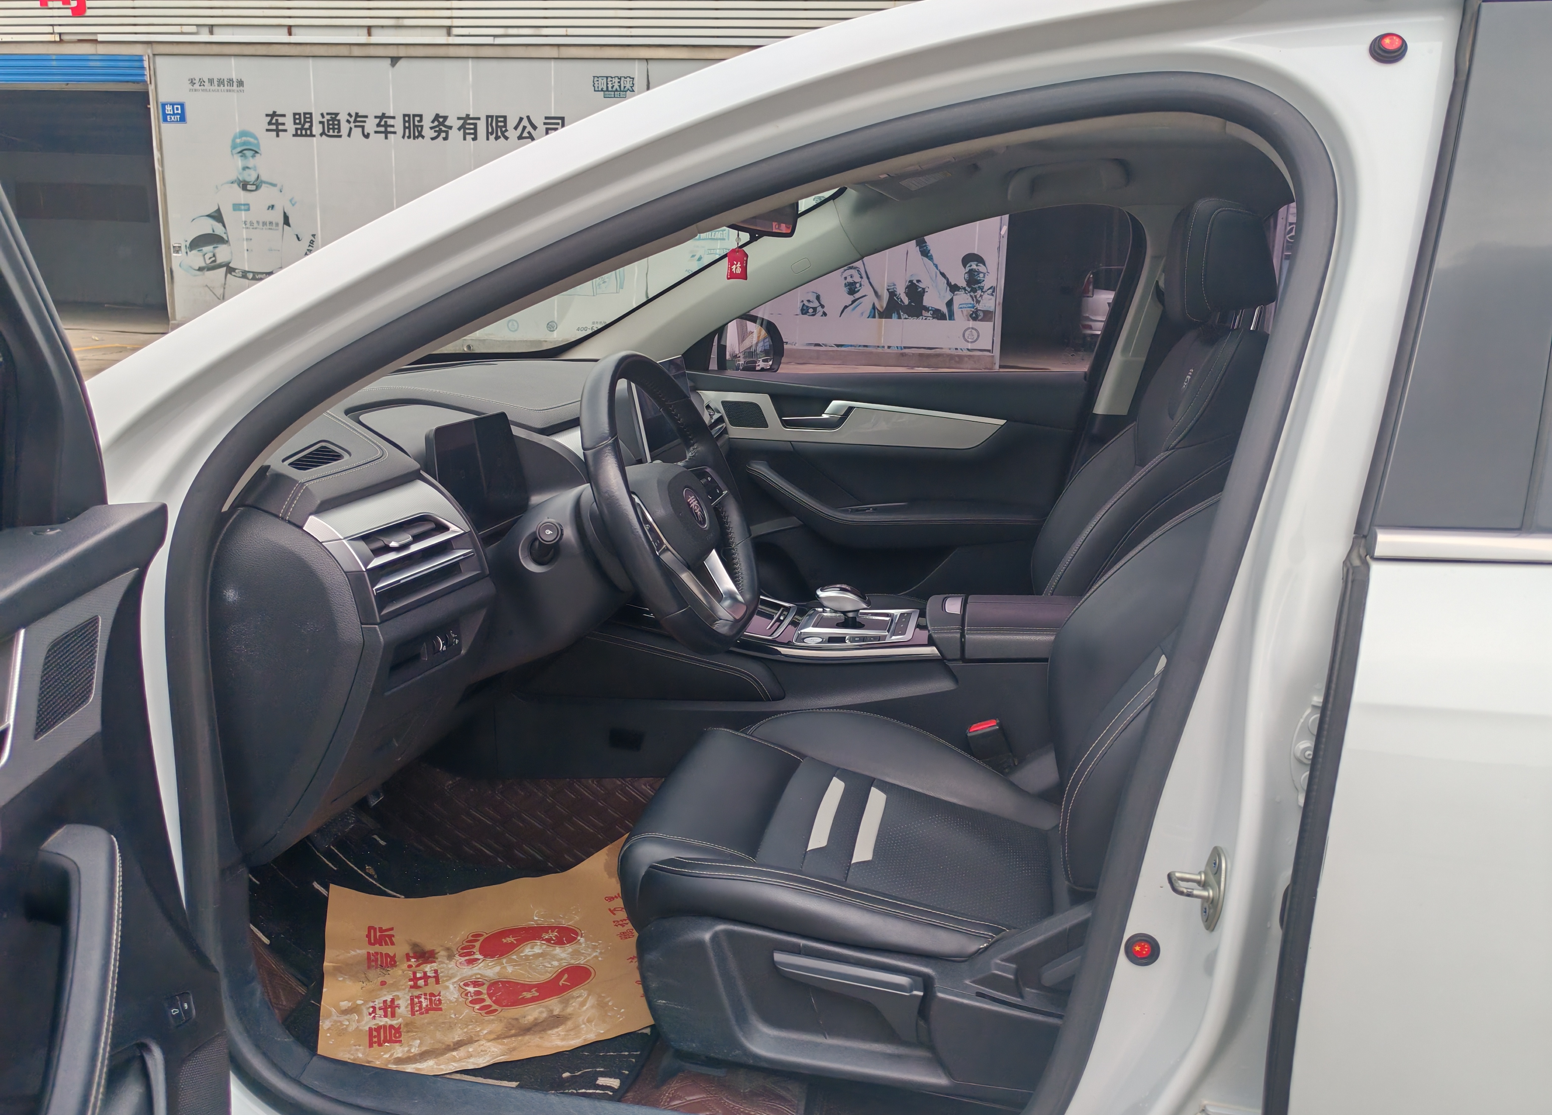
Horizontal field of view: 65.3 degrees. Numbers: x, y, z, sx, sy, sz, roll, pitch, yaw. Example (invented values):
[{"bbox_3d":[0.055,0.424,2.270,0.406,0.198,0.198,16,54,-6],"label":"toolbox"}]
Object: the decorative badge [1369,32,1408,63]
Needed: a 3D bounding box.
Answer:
[{"bbox_3d":[0.477,-0.398,0.942,0.029,0.029,0.011,6,-13,19],"label":"decorative badge"}]

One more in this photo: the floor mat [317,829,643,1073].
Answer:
[{"bbox_3d":[-0.351,0.493,1.622,0.480,0.060,0.400,-2,13,-15],"label":"floor mat"}]

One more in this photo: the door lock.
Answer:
[{"bbox_3d":[0.339,0.265,0.971,0.042,0.070,0.040,4,13,11],"label":"door lock"}]

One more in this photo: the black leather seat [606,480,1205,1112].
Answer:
[{"bbox_3d":[0.299,0.058,1.383,0.870,0.970,0.540,4,13,11],"label":"black leather seat"}]

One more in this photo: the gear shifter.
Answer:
[{"bbox_3d":[0.100,0.074,1.798,0.080,0.060,0.050,4,13,11],"label":"gear shifter"}]

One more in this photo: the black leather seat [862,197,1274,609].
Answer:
[{"bbox_3d":[0.424,-0.108,2.083,0.830,0.990,0.540,4,13,11],"label":"black leather seat"}]

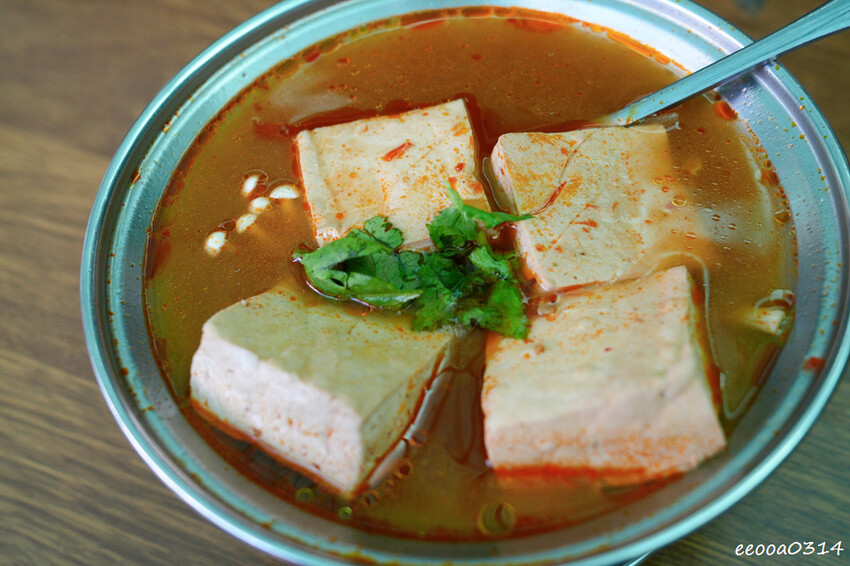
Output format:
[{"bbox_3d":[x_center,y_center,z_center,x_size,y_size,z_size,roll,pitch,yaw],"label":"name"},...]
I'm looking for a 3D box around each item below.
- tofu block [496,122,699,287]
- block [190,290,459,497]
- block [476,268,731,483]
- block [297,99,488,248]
[{"bbox_3d":[0.051,-0.019,0.295,0.050,0.029,0.049,-6,68,-12],"label":"tofu block"},{"bbox_3d":[-0.028,0.026,0.264,0.055,0.029,0.045,20,32,23],"label":"block"},{"bbox_3d":[0.049,0.028,0.258,0.054,0.029,0.048,-10,37,15],"label":"block"},{"bbox_3d":[-0.009,-0.027,0.308,0.053,0.029,0.049,-9,59,-3],"label":"block"}]

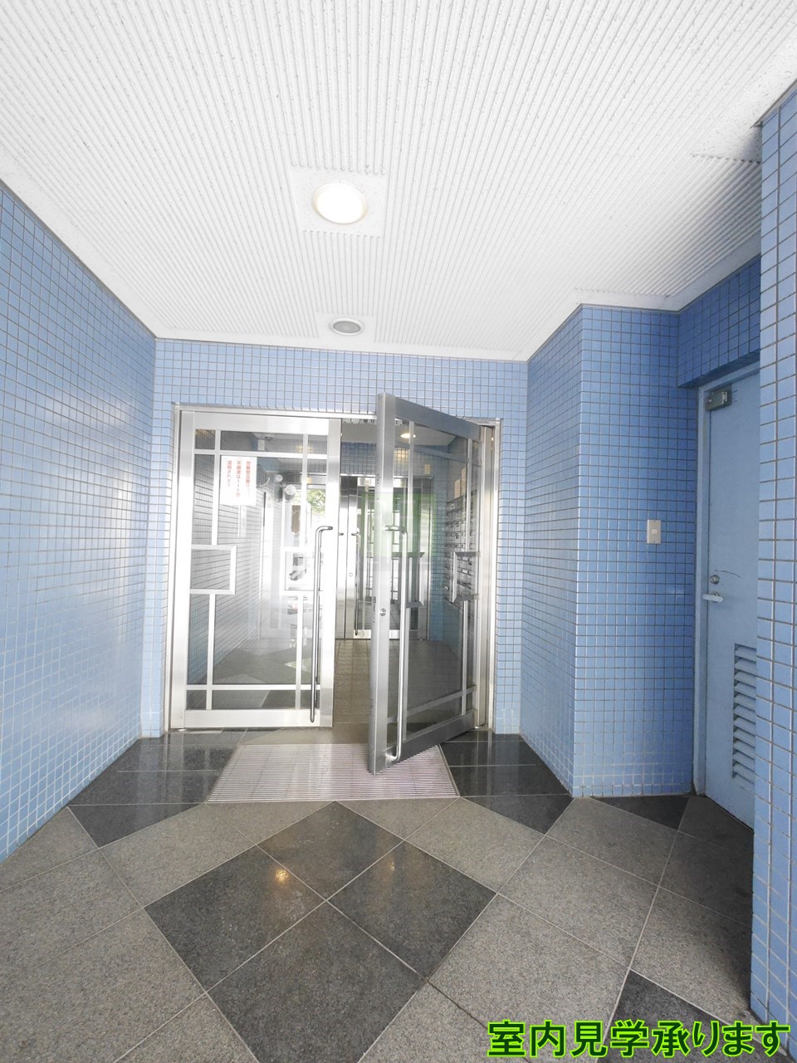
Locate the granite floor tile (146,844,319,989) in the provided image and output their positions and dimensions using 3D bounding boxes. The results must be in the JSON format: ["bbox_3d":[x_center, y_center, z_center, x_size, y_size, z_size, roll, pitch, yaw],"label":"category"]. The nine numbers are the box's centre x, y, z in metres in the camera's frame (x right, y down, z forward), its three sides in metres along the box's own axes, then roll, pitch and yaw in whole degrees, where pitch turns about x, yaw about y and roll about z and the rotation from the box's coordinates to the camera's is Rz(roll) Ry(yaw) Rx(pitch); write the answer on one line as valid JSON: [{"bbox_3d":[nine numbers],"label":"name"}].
[{"bbox_3d":[-0.513,1.194,1.363,0.400,0.020,0.400,0,-3,40],"label":"granite floor tile"}]

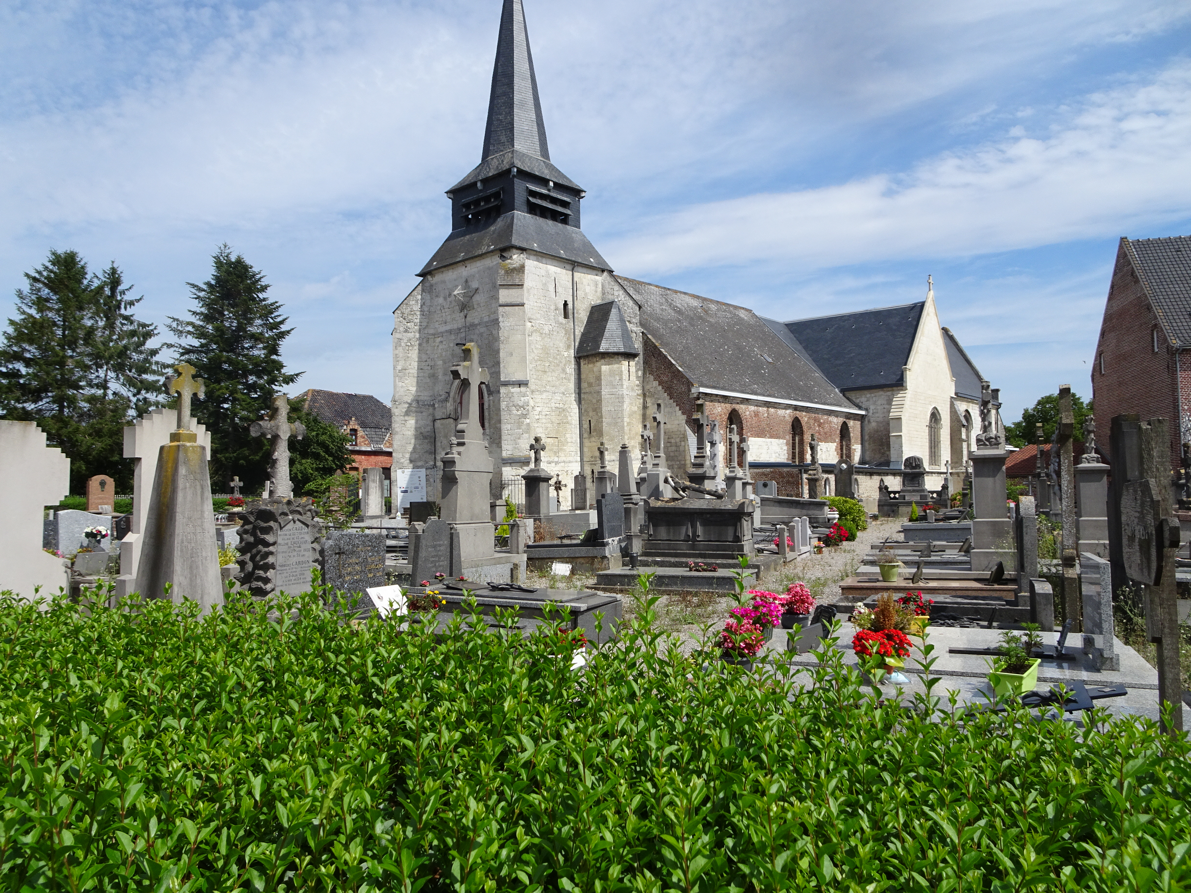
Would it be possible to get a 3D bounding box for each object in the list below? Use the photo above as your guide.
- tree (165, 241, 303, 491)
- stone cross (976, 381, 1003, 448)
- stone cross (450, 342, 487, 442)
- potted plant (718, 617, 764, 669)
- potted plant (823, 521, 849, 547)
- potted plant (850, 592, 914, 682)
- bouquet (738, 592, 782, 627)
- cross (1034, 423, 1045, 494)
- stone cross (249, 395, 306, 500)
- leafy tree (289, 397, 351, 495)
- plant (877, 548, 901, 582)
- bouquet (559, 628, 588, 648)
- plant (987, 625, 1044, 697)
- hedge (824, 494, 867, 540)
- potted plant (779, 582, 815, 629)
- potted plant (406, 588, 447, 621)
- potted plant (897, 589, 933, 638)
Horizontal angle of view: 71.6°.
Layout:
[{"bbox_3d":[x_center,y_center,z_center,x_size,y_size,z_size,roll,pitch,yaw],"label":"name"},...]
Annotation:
[{"bbox_3d":[-20.283,-3.724,47.000,7.300,15.400,7.300,-1,-3,21],"label":"tree"},{"bbox_3d":[6.300,-0.494,13.200,0.400,1.100,0.500,-1,-3,21],"label":"stone cross"},{"bbox_3d":[-1.826,-0.794,12.050,0.200,1.440,0.690,-1,-3,27],"label":"stone cross"},{"bbox_3d":[0.863,1.171,4.880,0.280,0.330,0.280,0,-2,0],"label":"potted plant"},{"bbox_3d":[5.651,2.077,19.400,0.580,0.560,0.540,0,-2,0],"label":"potted plant"},{"bbox_3d":[1.825,1.200,5.250,0.380,0.530,0.400,-1,-3,21],"label":"potted plant"},{"bbox_3d":[1.104,1.097,5.550,0.300,0.260,0.280,0,-2,0],"label":"bouquet"},{"bbox_3d":[11.552,0.323,21.500,0.260,1.900,0.500,-1,-3,21],"label":"cross"},{"bbox_3d":[-3.266,0.010,8.500,0.200,1.090,0.570,-1,-3,27],"label":"stone cross"},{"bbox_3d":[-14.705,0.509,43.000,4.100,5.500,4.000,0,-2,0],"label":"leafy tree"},{"bbox_3d":[3.519,1.422,9.900,0.290,0.400,0.290,0,-2,0],"label":"plant"},{"bbox_3d":[-0.179,1.574,6.700,0.250,0.230,0.240,1,-3,0],"label":"bouquet"},{"bbox_3d":[2.261,1.149,4.432,0.190,0.320,0.410,-2,-3,38],"label":"plant"},{"bbox_3d":[8.648,2.417,28.500,1.450,1.400,1.400,-1,-3,21],"label":"hedge"},{"bbox_3d":[1.738,1.362,7.100,0.300,0.370,0.300,-1,-3,21],"label":"potted plant"},{"bbox_3d":[-1.655,1.538,8.100,0.380,0.280,0.270,-1,-3,21],"label":"potted plant"},{"bbox_3d":[2.265,1.187,5.870,0.270,0.330,0.250,0,-2,0],"label":"potted plant"}]

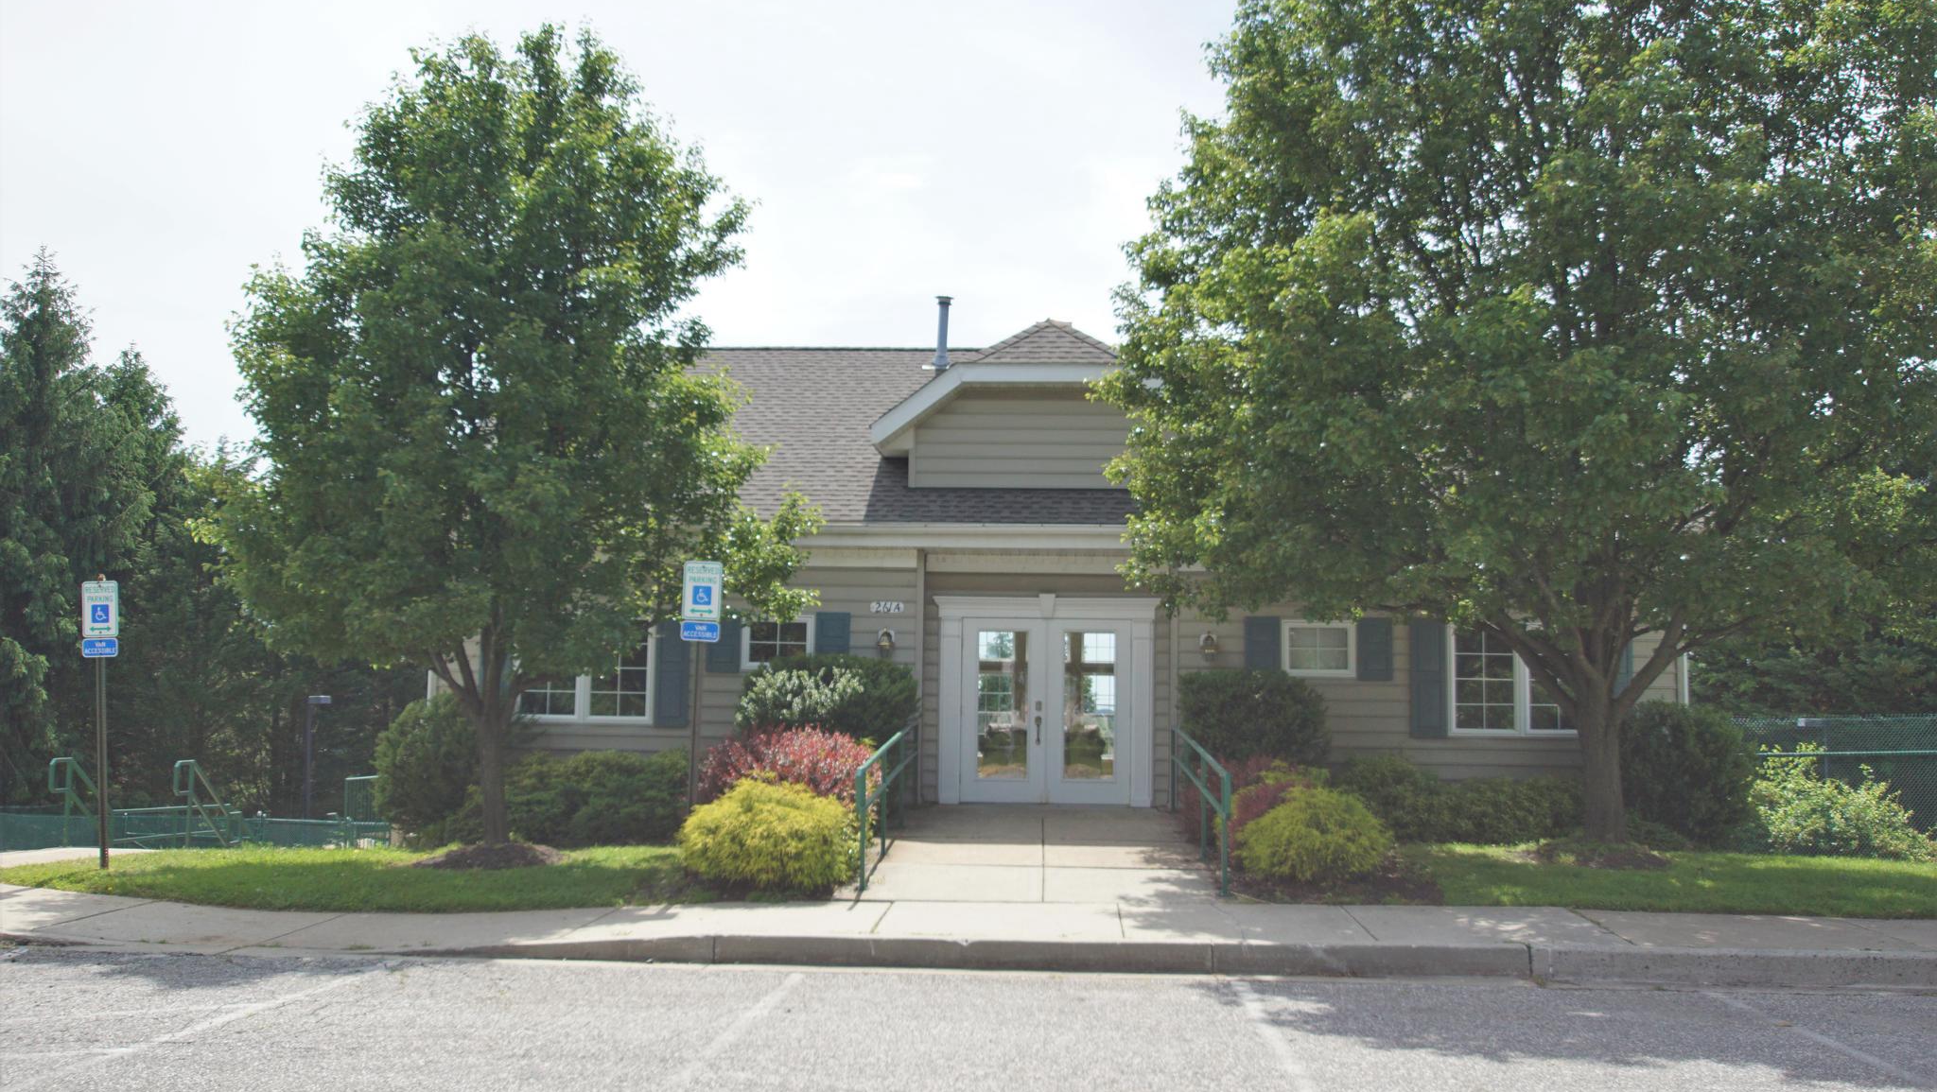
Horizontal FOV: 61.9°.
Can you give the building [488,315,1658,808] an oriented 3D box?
[{"bbox_3d":[1.163,0.231,22.552,14.000,6.650,9.800,1,-6,4],"label":"building"}]

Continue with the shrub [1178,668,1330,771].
[{"bbox_3d":[2.902,2.141,16.409,1.550,1.692,1.500,1,-6,4],"label":"shrub"}]

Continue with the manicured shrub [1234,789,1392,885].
[{"bbox_3d":[2.809,2.400,13.157,1.300,0.793,1.250,1,-6,4],"label":"manicured shrub"}]

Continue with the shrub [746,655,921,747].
[{"bbox_3d":[-1.448,2.060,16.804,1.800,1.786,1.600,1,-6,4],"label":"shrub"}]

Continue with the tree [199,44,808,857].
[{"bbox_3d":[-3.894,-1.054,14.283,5.100,7.324,5.000,1,-6,4],"label":"tree"}]

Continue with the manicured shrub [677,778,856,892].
[{"bbox_3d":[-1.621,2.299,12.855,1.420,0.827,1.350,1,-6,4],"label":"manicured shrub"}]

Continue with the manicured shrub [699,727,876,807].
[{"bbox_3d":[-1.647,2.241,14.438,1.550,1.143,1.450,1,-6,4],"label":"manicured shrub"}]

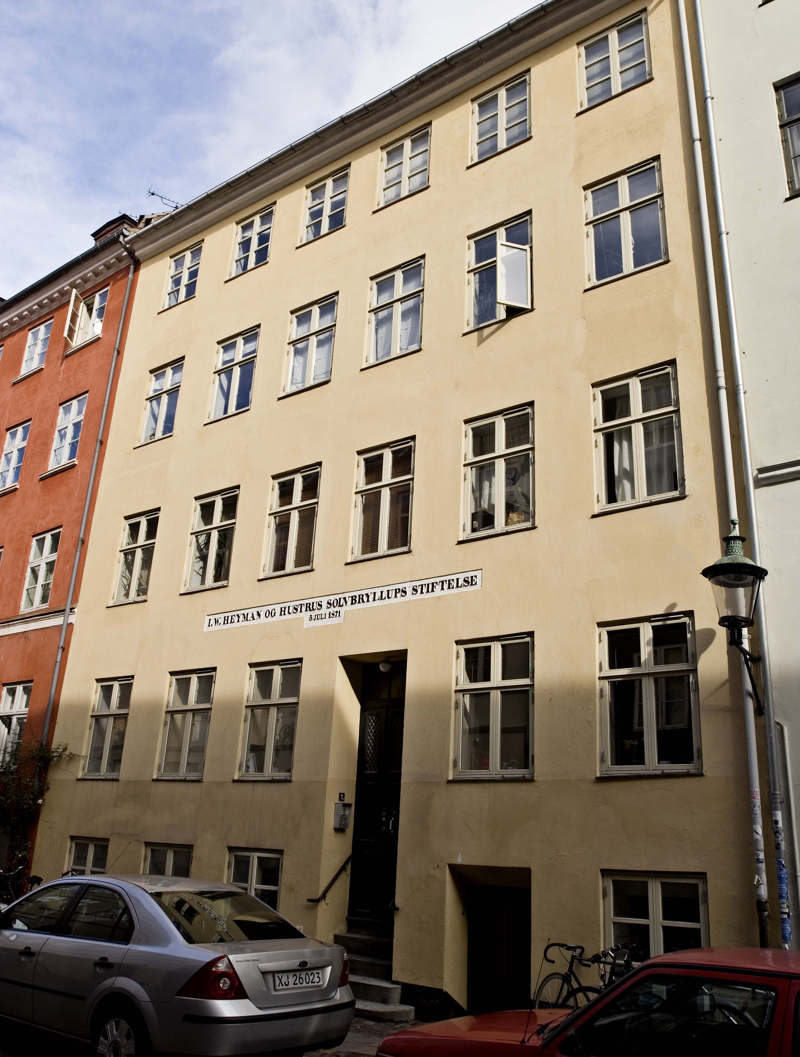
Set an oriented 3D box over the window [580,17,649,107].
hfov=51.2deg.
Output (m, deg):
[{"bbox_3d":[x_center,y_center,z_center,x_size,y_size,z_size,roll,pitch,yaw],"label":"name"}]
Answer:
[{"bbox_3d":[2.948,-6.363,11.438,1.018,1.275,0.150,-12,-25,34],"label":"window"}]

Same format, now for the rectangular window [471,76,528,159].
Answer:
[{"bbox_3d":[1.630,-6.403,13.159,1.048,1.313,0.120,-12,-26,33],"label":"rectangular window"}]

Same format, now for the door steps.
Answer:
[{"bbox_3d":[-0.527,4.998,9.362,1.713,0.665,1.040,-12,-25,34],"label":"door steps"}]

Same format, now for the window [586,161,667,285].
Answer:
[{"bbox_3d":[2.834,-3.812,10.477,1.035,1.581,0.150,-12,-25,34],"label":"window"}]

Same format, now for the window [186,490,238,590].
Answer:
[{"bbox_3d":[-3.047,0.216,13.846,1.003,1.667,0.120,-12,-26,33],"label":"window"}]

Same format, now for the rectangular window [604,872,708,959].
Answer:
[{"bbox_3d":[2.483,3.806,8.082,1.021,0.834,0.130,-12,-26,33],"label":"rectangular window"}]

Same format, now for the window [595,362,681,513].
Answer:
[{"bbox_3d":[2.831,-1.066,9.966,1.041,1.705,0.130,-12,-26,33],"label":"window"}]

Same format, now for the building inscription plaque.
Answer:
[{"bbox_3d":[-0.996,1.104,11.321,4.844,0.405,0.050,-12,-25,34],"label":"building inscription plaque"}]

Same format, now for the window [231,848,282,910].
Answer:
[{"bbox_3d":[-1.840,4.545,10.667,1.010,0.838,0.150,-12,-25,34],"label":"window"}]

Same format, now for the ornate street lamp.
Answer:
[{"bbox_3d":[3.102,0.782,7.570,0.570,1.630,1.085,-12,-25,34],"label":"ornate street lamp"}]

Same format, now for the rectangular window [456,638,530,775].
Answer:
[{"bbox_3d":[1.077,2.015,9.444,1.052,1.569,0.150,-12,-25,34],"label":"rectangular window"}]

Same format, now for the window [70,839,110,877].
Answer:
[{"bbox_3d":[-4.787,5.300,12.956,0.885,0.860,0.120,-12,-26,33],"label":"window"}]

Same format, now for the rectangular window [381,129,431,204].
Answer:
[{"bbox_3d":[0.136,-6.081,14.162,1.015,1.294,0.120,-12,-26,33],"label":"rectangular window"}]

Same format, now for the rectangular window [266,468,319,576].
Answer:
[{"bbox_3d":[-1.605,-0.088,12.946,1.003,1.668,0.130,-12,-26,33],"label":"rectangular window"}]

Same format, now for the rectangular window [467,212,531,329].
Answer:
[{"bbox_3d":[1.282,-3.559,11.332,1.052,1.581,0.480,-12,-25,34],"label":"rectangular window"}]

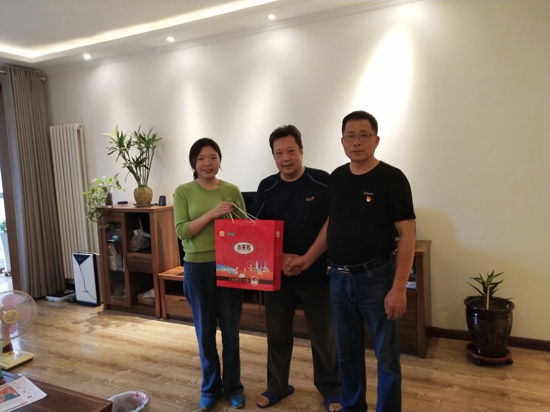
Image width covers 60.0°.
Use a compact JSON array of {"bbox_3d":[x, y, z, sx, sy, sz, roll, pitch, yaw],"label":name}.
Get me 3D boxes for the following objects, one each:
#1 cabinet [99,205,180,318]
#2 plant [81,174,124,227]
[{"bbox_3d":[-1.403,0.557,4.990,0.769,1.068,0.397,0,5,28],"label":"cabinet"},{"bbox_3d":[-1.842,-0.059,5.089,0.437,0.556,0.377,-4,4,-20],"label":"plant"}]

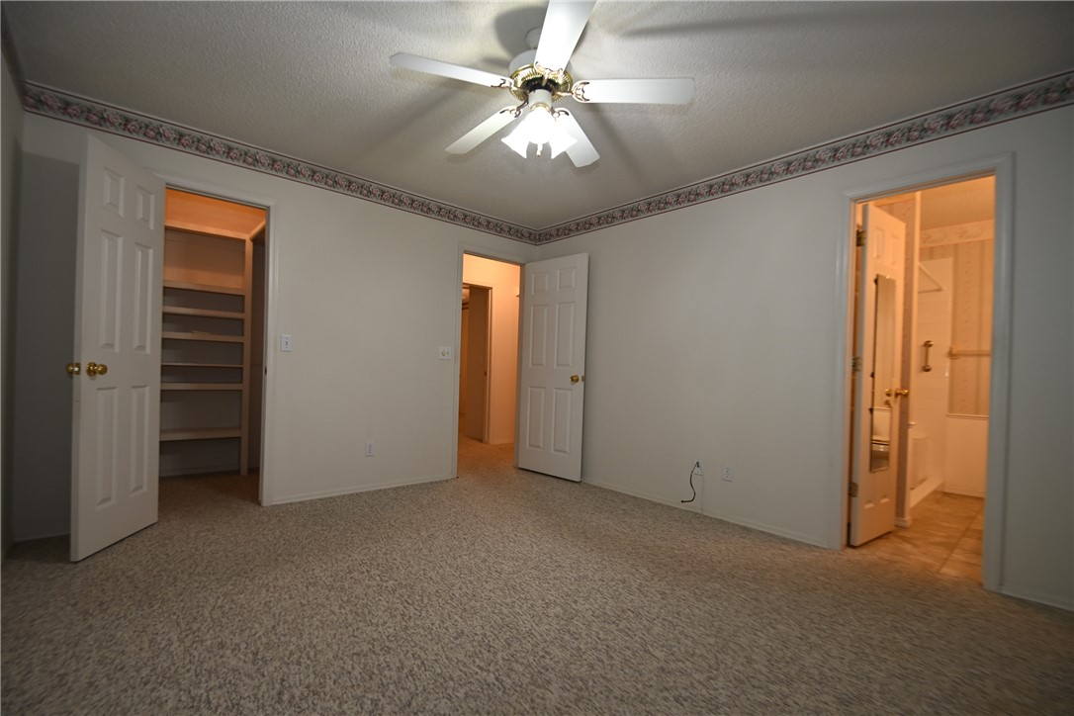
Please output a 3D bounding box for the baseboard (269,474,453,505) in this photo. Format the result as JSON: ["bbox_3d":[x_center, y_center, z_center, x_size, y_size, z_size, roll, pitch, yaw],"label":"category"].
[{"bbox_3d":[-1.318,1.025,3.558,1.409,0.058,0.014,2,-1,-40],"label":"baseboard"}]

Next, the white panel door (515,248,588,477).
[{"bbox_3d":[0.153,0.079,4.246,0.758,2.030,0.037,1,-1,40],"label":"white panel door"}]

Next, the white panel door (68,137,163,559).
[{"bbox_3d":[-2.217,-0.050,2.399,0.037,2.030,0.570,2,-1,-10],"label":"white panel door"}]

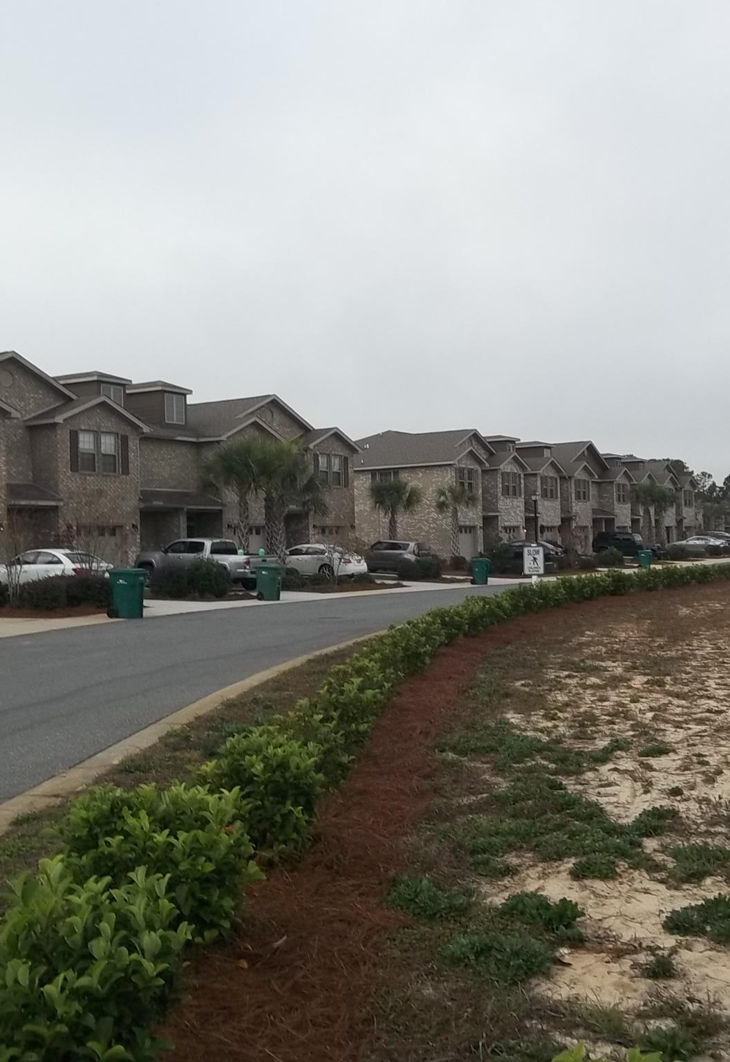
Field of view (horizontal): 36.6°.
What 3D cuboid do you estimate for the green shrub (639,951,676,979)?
[{"bbox_3d":[1.023,1.515,3.870,0.130,0.060,0.110,-1,-1,0],"label":"green shrub"}]

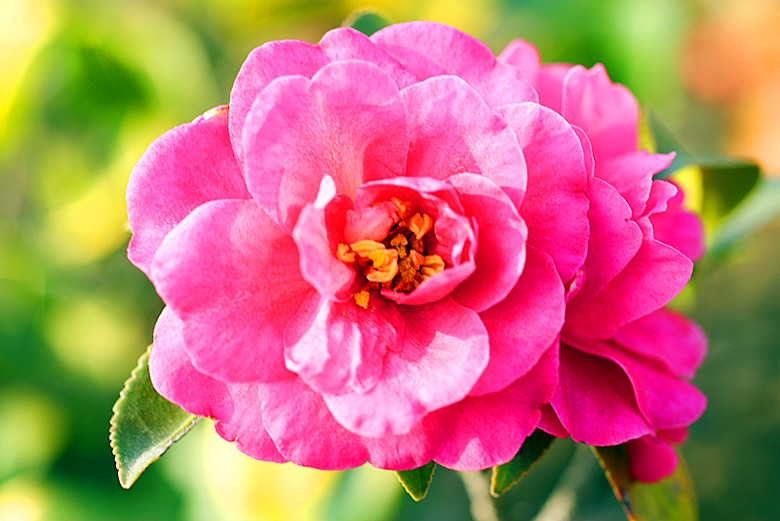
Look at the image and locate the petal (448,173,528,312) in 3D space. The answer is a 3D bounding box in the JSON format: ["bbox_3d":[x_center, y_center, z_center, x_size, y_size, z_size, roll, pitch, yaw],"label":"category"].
[{"bbox_3d":[0.017,-0.003,0.297,0.019,0.025,0.010,-3,0,40],"label":"petal"}]

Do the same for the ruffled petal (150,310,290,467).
[{"bbox_3d":[-0.030,0.022,0.308,0.029,0.027,0.009,-41,0,-5],"label":"ruffled petal"}]

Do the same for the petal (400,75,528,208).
[{"bbox_3d":[0.013,-0.021,0.300,0.023,0.027,0.010,25,18,0],"label":"petal"}]

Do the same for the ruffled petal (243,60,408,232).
[{"bbox_3d":[-0.011,-0.020,0.296,0.029,0.032,0.011,-7,20,0],"label":"ruffled petal"}]

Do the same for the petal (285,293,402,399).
[{"bbox_3d":[-0.009,0.015,0.293,0.020,0.018,0.010,12,-15,0],"label":"petal"}]

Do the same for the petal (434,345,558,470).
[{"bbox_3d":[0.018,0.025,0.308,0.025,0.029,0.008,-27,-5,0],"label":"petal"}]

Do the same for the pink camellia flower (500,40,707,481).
[{"bbox_3d":[0.043,0.000,0.383,0.055,0.104,0.092,0,9,28],"label":"pink camellia flower"}]

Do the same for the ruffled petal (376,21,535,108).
[{"bbox_3d":[0.014,-0.042,0.360,0.037,0.024,0.014,0,7,0],"label":"ruffled petal"}]

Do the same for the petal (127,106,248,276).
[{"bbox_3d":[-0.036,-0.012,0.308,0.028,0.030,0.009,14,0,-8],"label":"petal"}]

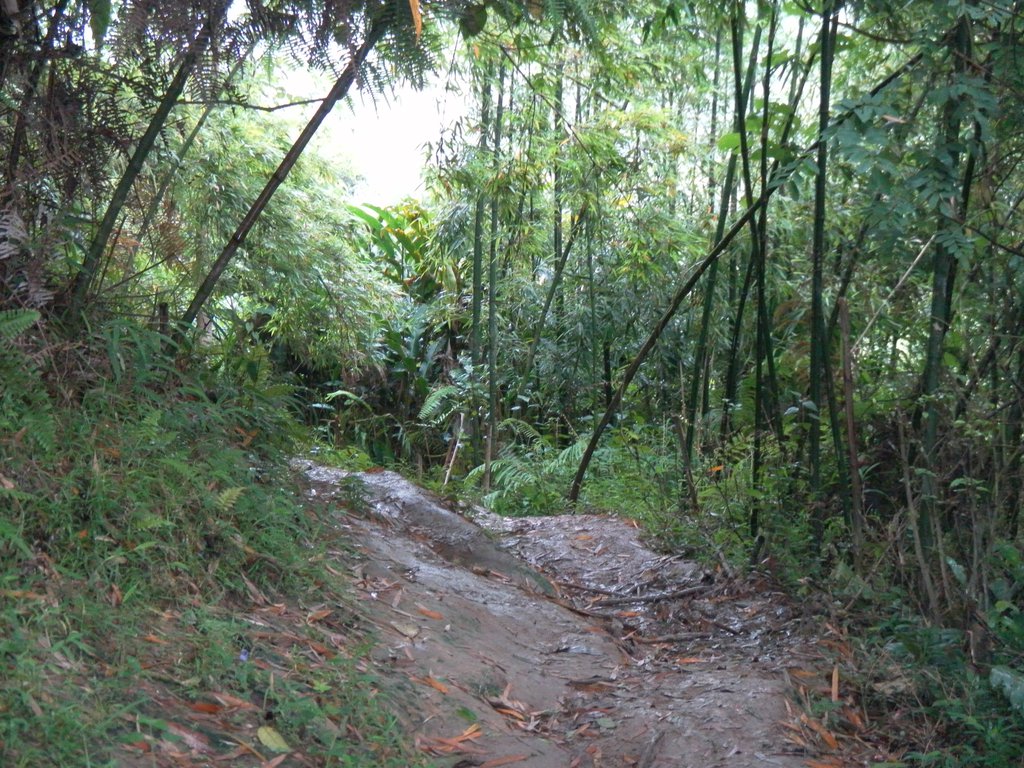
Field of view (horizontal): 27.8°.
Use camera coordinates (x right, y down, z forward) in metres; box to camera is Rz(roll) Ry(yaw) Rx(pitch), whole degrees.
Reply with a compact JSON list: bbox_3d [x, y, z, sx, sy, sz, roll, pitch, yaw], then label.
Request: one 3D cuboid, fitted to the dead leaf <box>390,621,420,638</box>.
[{"bbox_3d":[-0.380,0.929,7.913,0.100,0.030,0.144,1,18,-40],"label":"dead leaf"}]

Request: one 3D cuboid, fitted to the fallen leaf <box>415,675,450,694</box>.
[{"bbox_3d":[-0.256,0.994,6.897,0.073,0.030,0.136,2,18,-39],"label":"fallen leaf"}]

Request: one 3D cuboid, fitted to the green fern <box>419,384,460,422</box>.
[{"bbox_3d":[-0.455,0.122,13.000,0.270,0.240,0.200,0,0,0],"label":"green fern"}]

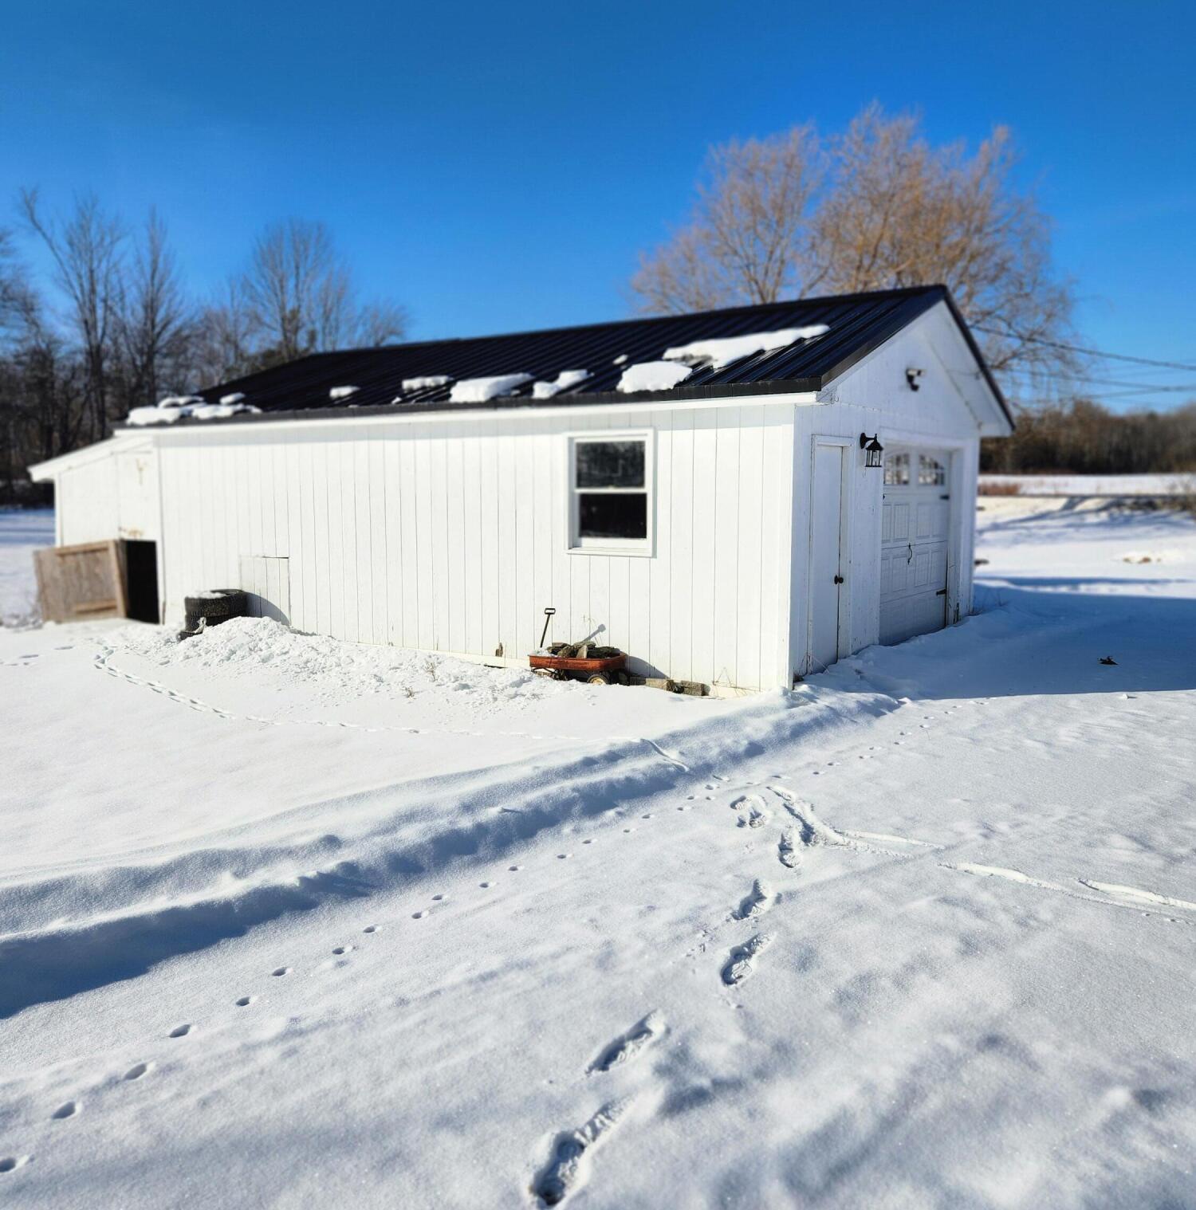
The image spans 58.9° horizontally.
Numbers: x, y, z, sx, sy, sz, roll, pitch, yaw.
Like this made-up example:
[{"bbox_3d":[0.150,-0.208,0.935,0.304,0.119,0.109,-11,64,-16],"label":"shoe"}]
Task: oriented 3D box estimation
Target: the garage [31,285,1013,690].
[{"bbox_3d":[-1.293,-1.544,13.051,10.903,3.496,6.003,4,8,34],"label":"garage"}]

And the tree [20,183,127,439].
[{"bbox_3d":[-31.516,-15.431,64.694,6.829,19.312,6.829,0,6,0],"label":"tree"}]

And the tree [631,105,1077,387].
[{"bbox_3d":[7.642,-8.565,32.260,13.891,12.748,13.891,0,6,0],"label":"tree"}]

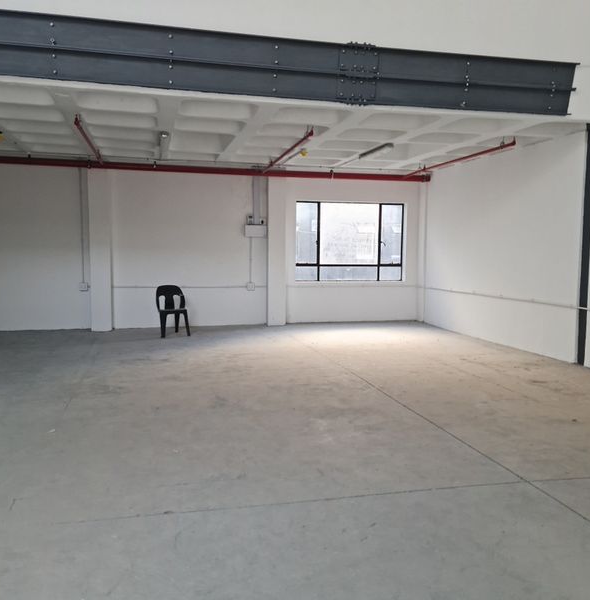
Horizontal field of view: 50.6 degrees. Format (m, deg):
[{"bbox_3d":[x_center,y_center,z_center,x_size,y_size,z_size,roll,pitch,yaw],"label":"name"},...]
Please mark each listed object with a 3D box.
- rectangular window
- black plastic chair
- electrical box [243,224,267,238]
[{"bbox_3d":[1.121,-1.164,12.562,2.291,1.567,0.100,0,5,-15],"label":"rectangular window"},{"bbox_3d":[-2.039,0.183,10.355,0.470,0.820,0.490,-2,5,-31],"label":"black plastic chair"},{"bbox_3d":[-0.749,-1.296,11.816,0.402,0.239,0.130,0,5,-14],"label":"electrical box"}]

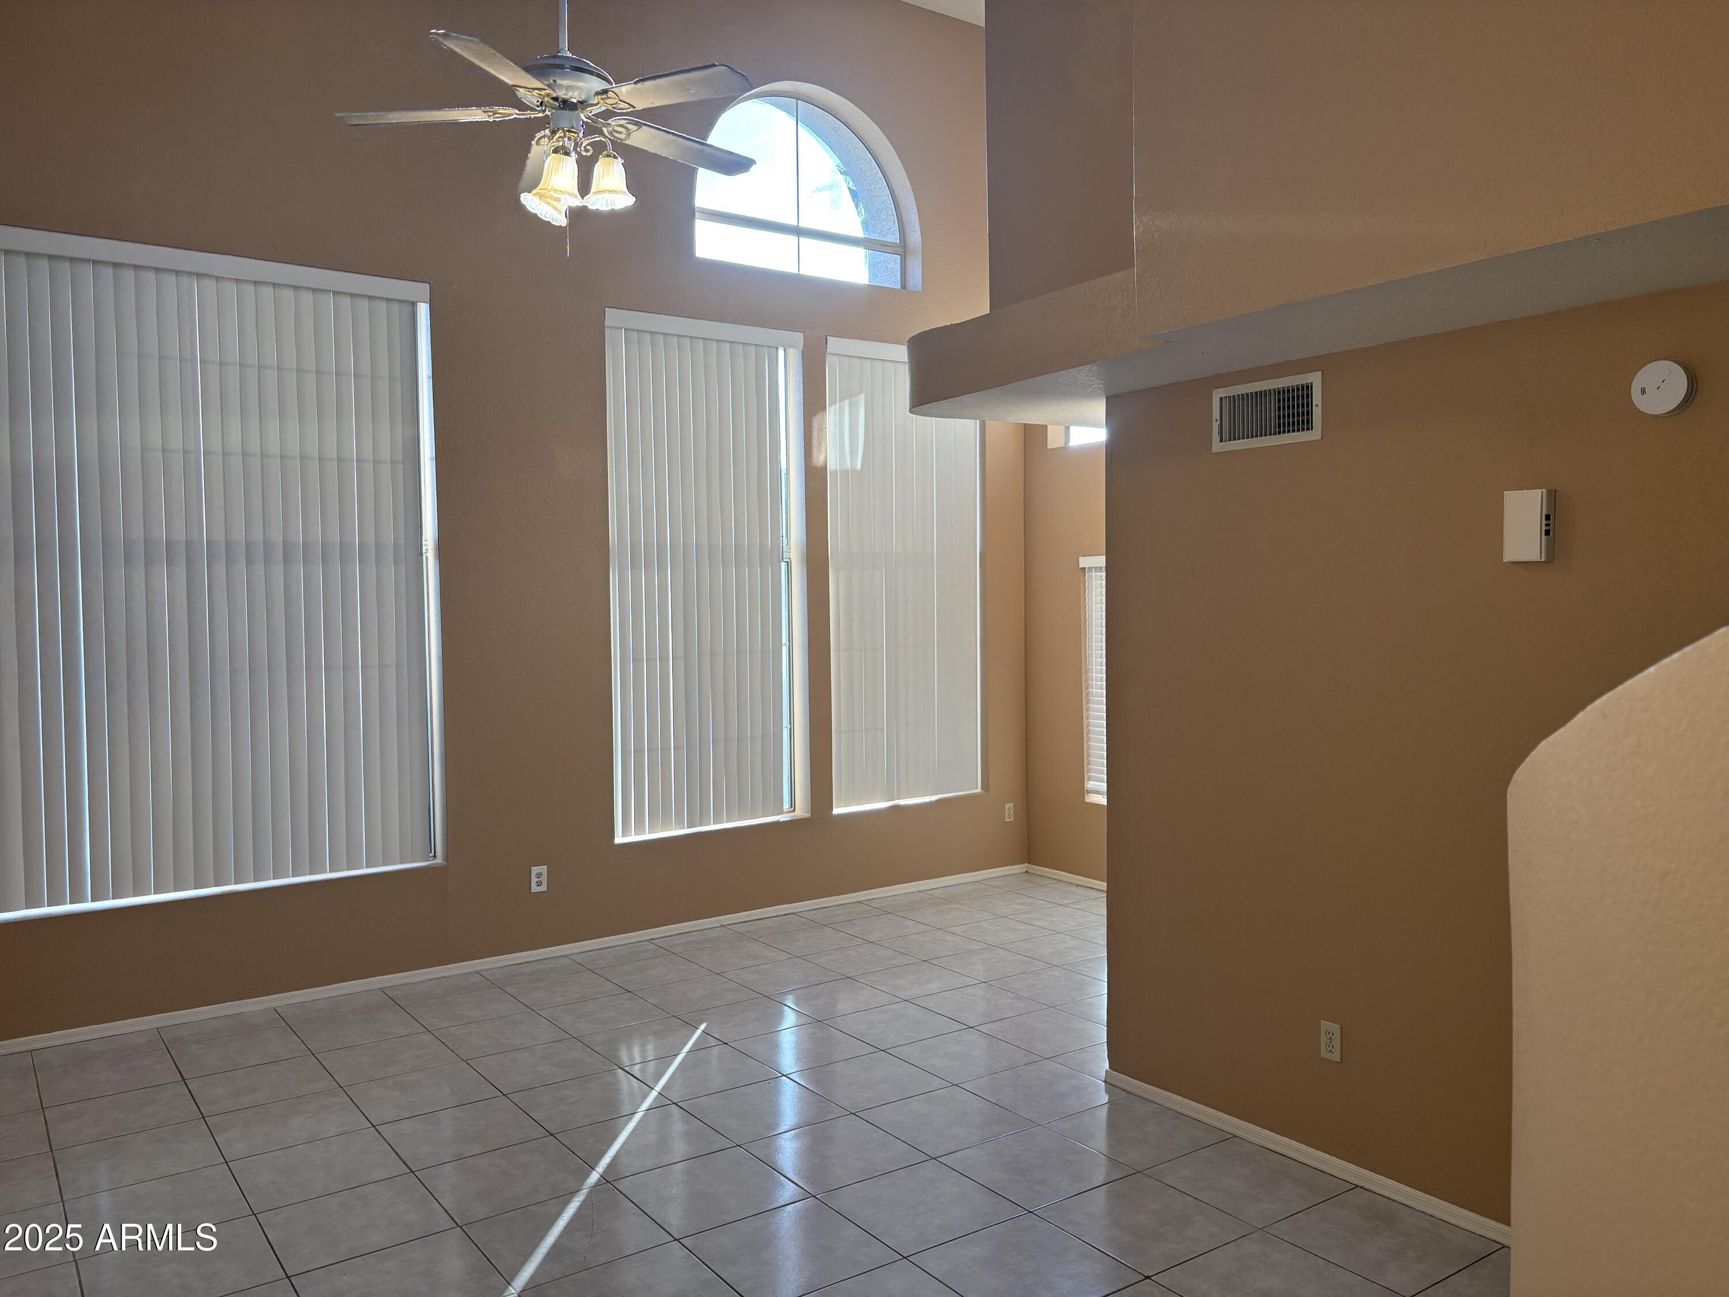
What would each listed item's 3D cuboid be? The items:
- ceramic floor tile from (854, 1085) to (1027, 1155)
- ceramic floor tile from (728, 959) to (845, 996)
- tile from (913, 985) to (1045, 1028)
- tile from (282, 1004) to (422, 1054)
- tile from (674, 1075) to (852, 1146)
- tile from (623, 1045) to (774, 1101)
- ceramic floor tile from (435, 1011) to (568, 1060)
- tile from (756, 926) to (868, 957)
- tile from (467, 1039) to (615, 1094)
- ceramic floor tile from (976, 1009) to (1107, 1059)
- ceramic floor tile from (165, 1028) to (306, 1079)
[{"bbox_3d":[0.277,1.605,4.423,0.449,0.010,0.447,-2,2,-35],"label":"ceramic floor tile"},{"bbox_3d":[-0.387,1.555,6.141,0.449,0.010,0.447,-2,2,-35],"label":"ceramic floor tile"},{"bbox_3d":[0.496,1.558,5.665,0.448,0.010,0.448,-2,2,-35],"label":"tile"},{"bbox_3d":[-2.124,1.602,5.456,0.449,0.010,0.447,-2,2,-35],"label":"tile"},{"bbox_3d":[-0.352,1.596,4.489,0.447,0.010,0.447,-2,2,-35],"label":"tile"},{"bbox_3d":[-0.614,1.603,4.912,0.447,0.010,0.447,-2,2,-35],"label":"tile"},{"bbox_3d":[-1.482,1.585,5.324,0.443,0.010,0.443,-2,2,-35],"label":"ceramic floor tile"},{"bbox_3d":[-0.273,1.520,6.713,0.443,0.010,0.443,-2,2,-35],"label":"tile"},{"bbox_3d":[-1.238,1.606,4.990,0.449,0.010,0.447,-2,2,-35],"label":"tile"},{"bbox_3d":[0.751,1.552,5.248,0.443,0.010,0.443,-2,2,-35],"label":"ceramic floor tile"},{"bbox_3d":[-2.494,1.616,5.193,0.449,0.010,0.447,-2,2,-35],"label":"ceramic floor tile"}]

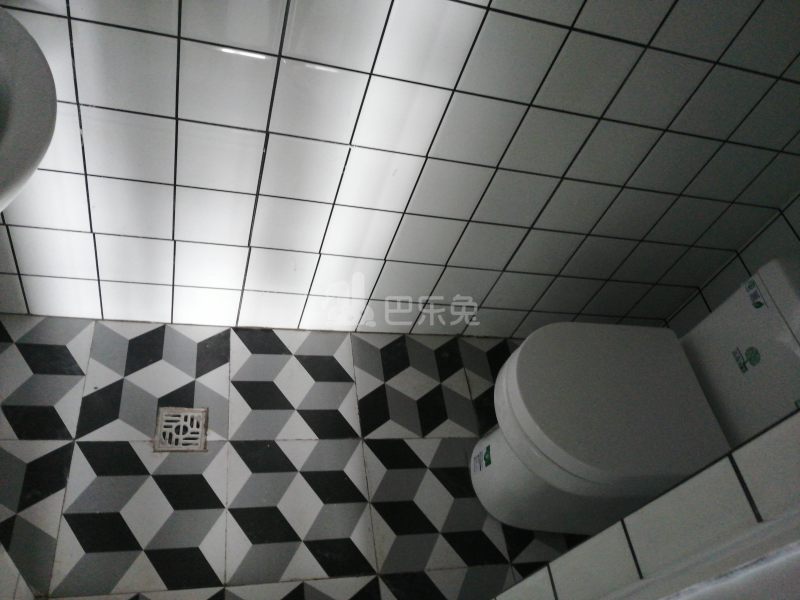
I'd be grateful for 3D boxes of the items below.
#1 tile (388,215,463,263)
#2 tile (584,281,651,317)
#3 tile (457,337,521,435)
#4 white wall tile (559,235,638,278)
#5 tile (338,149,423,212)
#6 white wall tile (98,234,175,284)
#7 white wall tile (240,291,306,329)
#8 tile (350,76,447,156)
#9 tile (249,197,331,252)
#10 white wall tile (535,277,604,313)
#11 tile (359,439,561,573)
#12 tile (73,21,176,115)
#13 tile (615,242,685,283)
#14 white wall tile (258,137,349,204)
[{"bbox_3d":[0.058,-0.135,1.387,0.147,0.146,0.010,4,51,-18],"label":"tile"},{"bbox_3d":[0.587,-0.004,1.692,0.147,0.144,0.010,4,51,-18],"label":"tile"},{"bbox_3d":[0.319,0.236,1.674,0.298,0.010,0.297,4,51,-18],"label":"tile"},{"bbox_3d":[0.483,-0.105,1.527,0.148,0.148,0.010,4,51,-18],"label":"white wall tile"},{"bbox_3d":[-0.042,-0.236,1.227,0.148,0.148,0.010,4,51,-18],"label":"tile"},{"bbox_3d":[-0.550,-0.085,1.303,0.147,0.147,0.010,4,51,-18],"label":"white wall tile"},{"bbox_3d":[-0.311,0.023,1.515,0.147,0.140,0.010,4,51,-18],"label":"white wall tile"},{"bbox_3d":[0.002,-0.327,1.119,0.147,0.146,0.010,4,51,-18],"label":"tile"},{"bbox_3d":[-0.228,-0.156,1.296,0.147,0.146,0.010,4,51,-18],"label":"tile"},{"bbox_3d":[0.443,-0.014,1.639,0.148,0.148,0.010,4,51,-18],"label":"white wall tile"},{"bbox_3d":[0.076,0.453,1.405,0.300,0.010,0.300,4,51,-18],"label":"tile"},{"bbox_3d":[-0.426,-0.359,0.979,0.147,0.146,0.010,4,51,-18],"label":"tile"},{"bbox_3d":[0.628,-0.095,1.576,0.147,0.146,0.010,4,51,-18],"label":"tile"},{"bbox_3d":[-0.183,-0.245,1.176,0.147,0.147,0.010,4,51,-18],"label":"white wall tile"}]

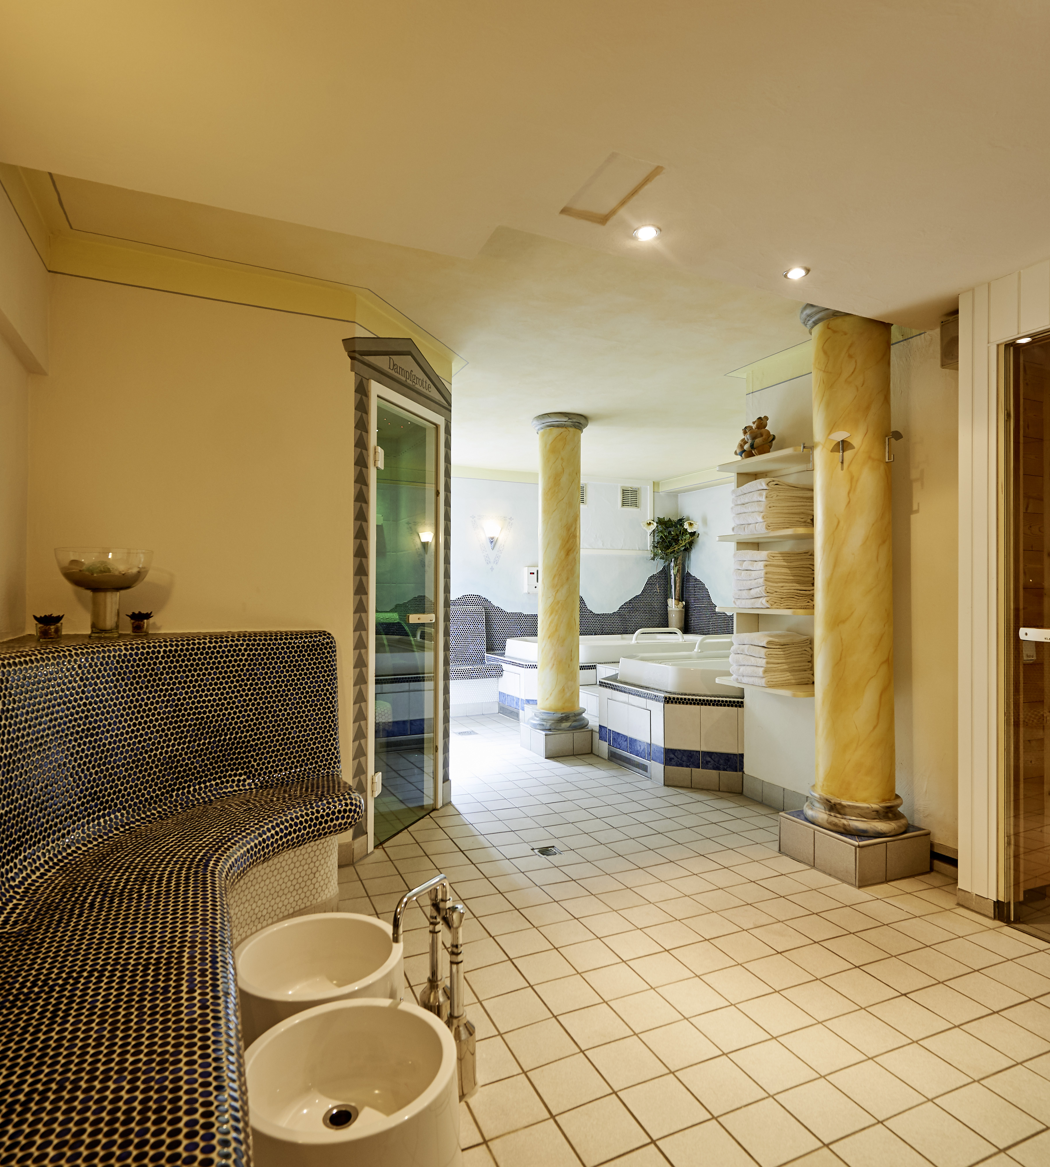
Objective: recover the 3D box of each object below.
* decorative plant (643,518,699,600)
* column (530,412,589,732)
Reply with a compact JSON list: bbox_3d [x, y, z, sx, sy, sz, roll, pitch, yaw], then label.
[{"bbox_3d":[1.575,-0.244,7.323,0.590,0.910,0.500,0,-1,18],"label":"decorative plant"},{"bbox_3d":[0.246,-0.071,4.801,0.400,2.150,0.400,0,-1,0],"label":"column"}]

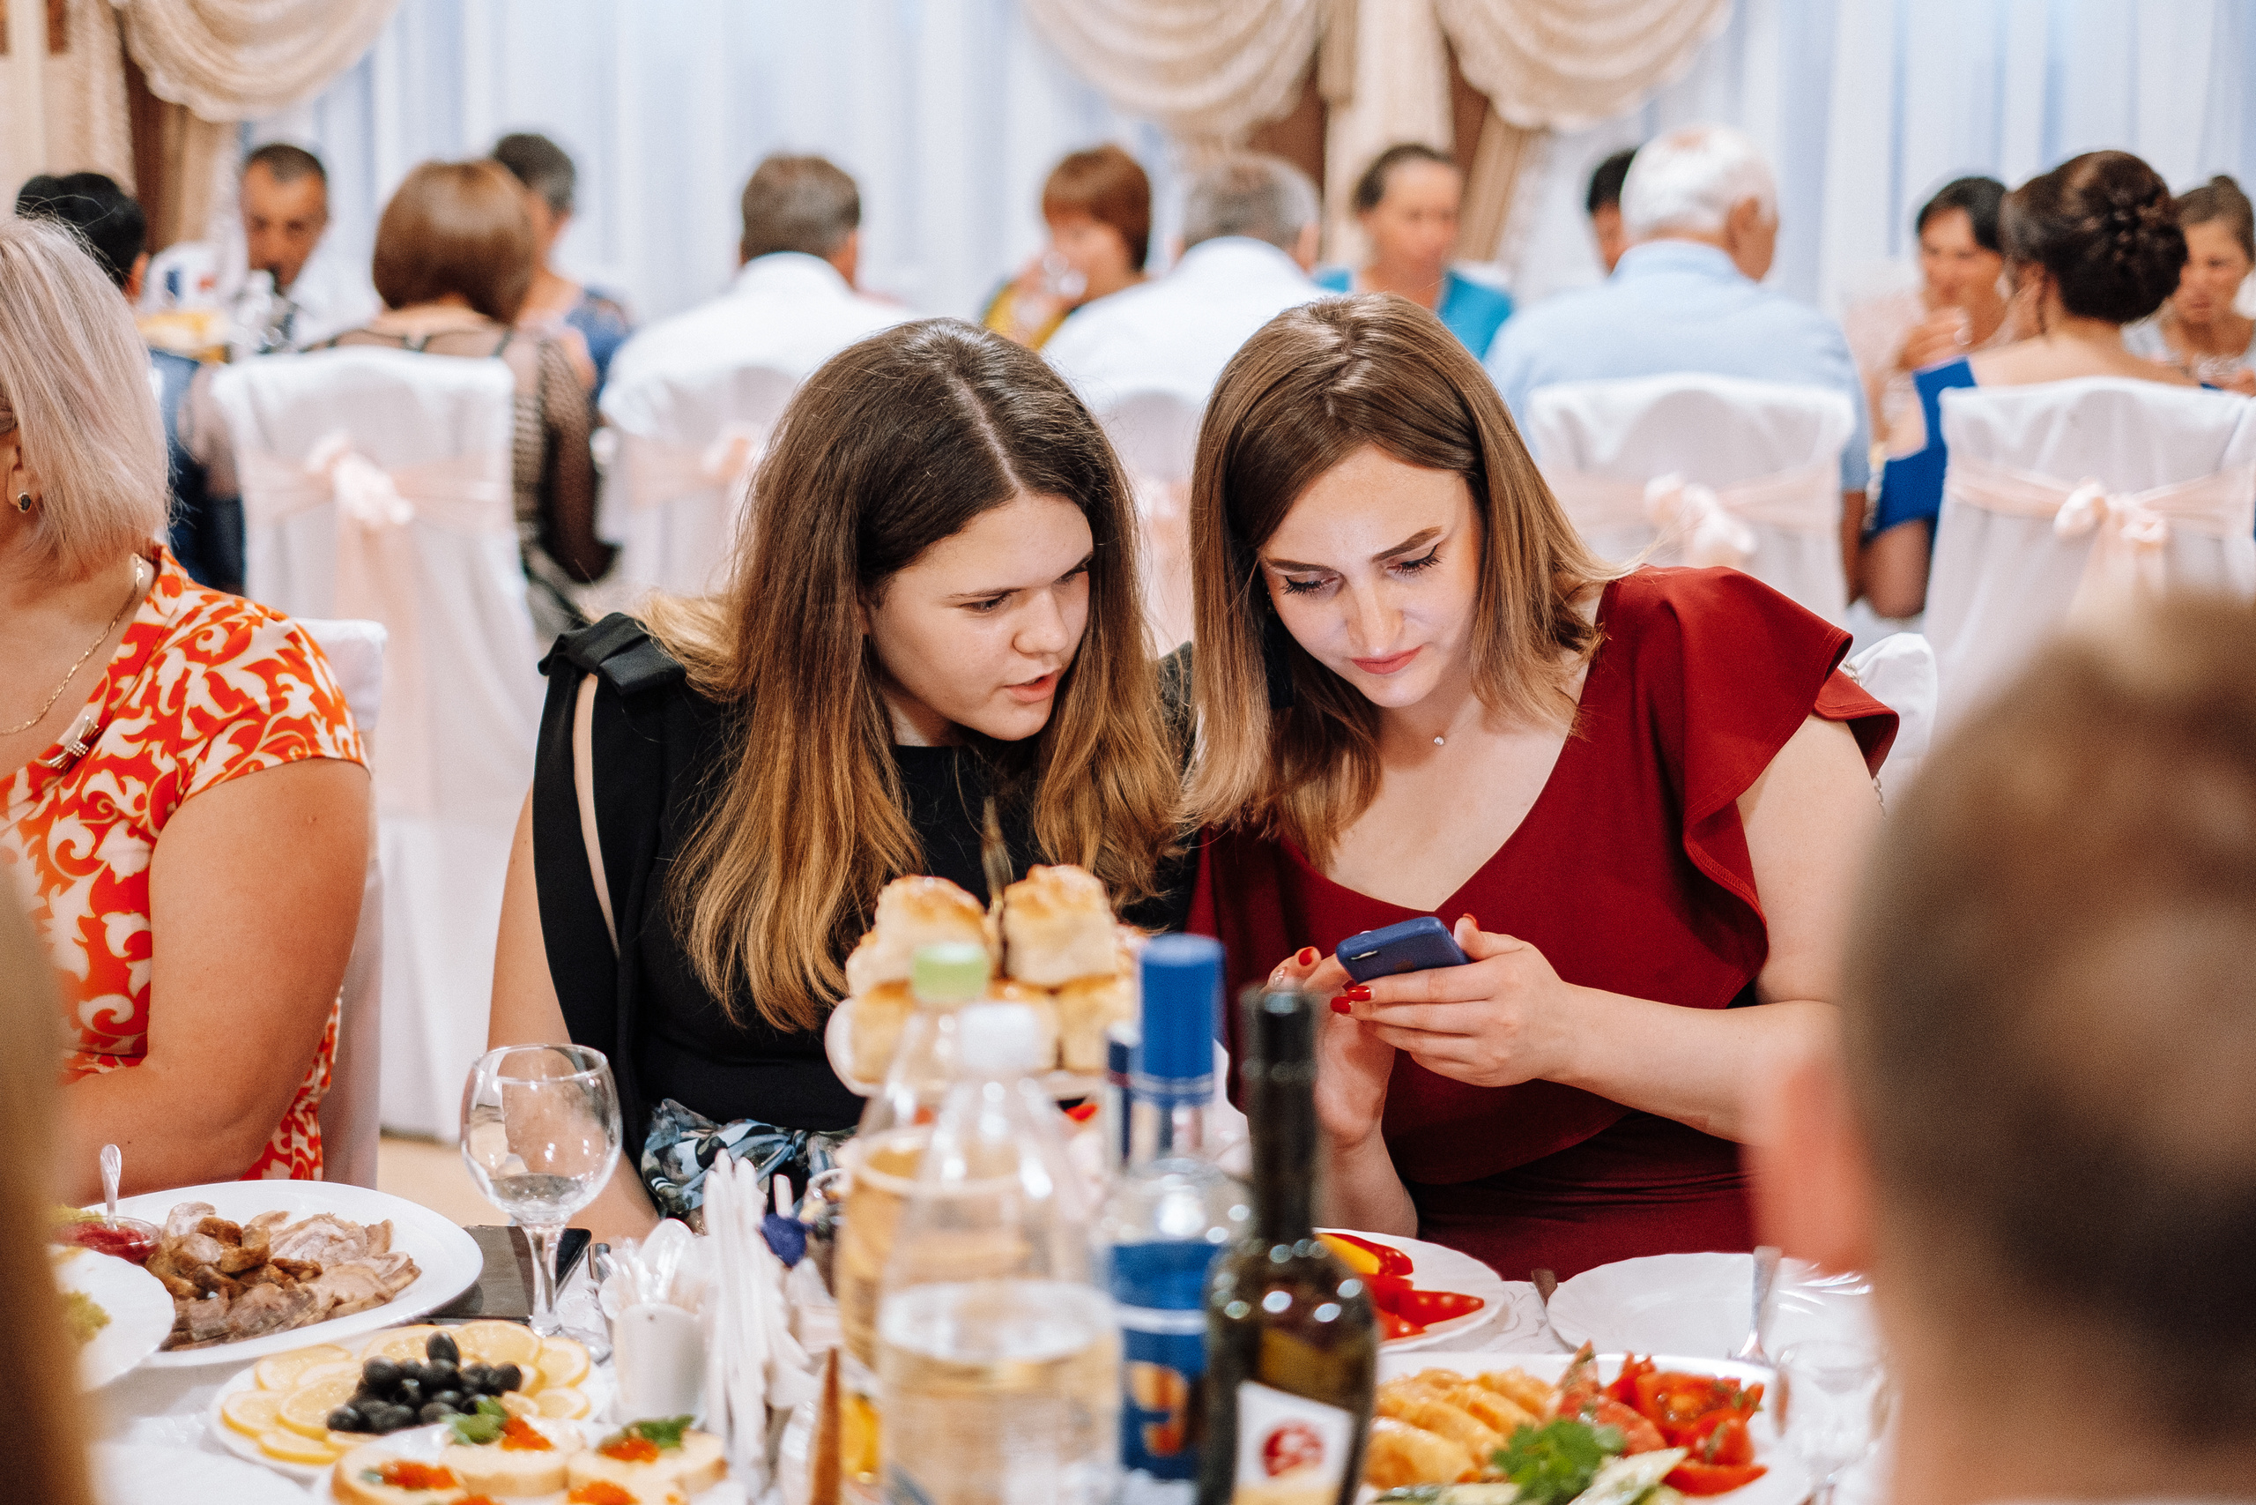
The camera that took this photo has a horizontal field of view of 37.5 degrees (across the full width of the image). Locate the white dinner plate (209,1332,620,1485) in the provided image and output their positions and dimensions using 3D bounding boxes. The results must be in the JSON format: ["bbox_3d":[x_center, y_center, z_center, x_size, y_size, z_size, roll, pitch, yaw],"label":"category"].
[{"bbox_3d":[-0.349,0.306,1.615,0.192,0.052,0.192,1,12,0],"label":"white dinner plate"}]

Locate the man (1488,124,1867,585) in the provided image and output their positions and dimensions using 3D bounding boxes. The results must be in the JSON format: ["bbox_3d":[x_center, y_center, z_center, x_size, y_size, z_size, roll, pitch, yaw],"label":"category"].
[{"bbox_3d":[0.718,-0.167,4.470,0.500,1.310,0.780,2,12,6],"label":"man"}]

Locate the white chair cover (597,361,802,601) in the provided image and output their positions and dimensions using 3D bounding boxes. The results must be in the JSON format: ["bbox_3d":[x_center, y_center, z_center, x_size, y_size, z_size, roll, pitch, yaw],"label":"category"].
[{"bbox_3d":[-0.455,-0.005,4.473,0.440,1.040,0.500,2,12,8],"label":"white chair cover"}]

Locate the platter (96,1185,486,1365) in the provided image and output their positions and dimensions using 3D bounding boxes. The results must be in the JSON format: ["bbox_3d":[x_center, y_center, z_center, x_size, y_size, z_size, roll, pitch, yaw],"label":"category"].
[{"bbox_3d":[-0.500,0.289,1.843,0.285,0.050,0.285,2,12,8],"label":"platter"}]

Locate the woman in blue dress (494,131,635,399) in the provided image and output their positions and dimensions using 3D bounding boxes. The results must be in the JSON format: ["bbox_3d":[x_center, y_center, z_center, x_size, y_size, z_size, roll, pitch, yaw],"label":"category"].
[{"bbox_3d":[-0.955,-0.361,5.543,0.480,1.300,0.700,2,12,11],"label":"woman in blue dress"}]

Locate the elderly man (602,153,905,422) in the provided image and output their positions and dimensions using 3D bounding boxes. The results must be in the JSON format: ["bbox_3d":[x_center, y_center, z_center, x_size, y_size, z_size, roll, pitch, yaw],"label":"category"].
[{"bbox_3d":[-0.460,-0.166,4.583,0.520,1.310,0.750,2,12,8],"label":"elderly man"}]

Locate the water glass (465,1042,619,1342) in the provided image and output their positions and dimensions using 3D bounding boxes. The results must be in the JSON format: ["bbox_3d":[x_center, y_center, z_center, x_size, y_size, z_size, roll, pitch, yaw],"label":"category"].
[{"bbox_3d":[-0.305,0.235,1.719,0.082,0.151,0.082,1,12,0],"label":"water glass"}]

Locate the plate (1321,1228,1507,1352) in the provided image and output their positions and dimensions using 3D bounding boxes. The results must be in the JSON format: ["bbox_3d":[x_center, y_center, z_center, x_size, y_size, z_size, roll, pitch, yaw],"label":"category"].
[{"bbox_3d":[0.114,0.296,1.834,0.195,0.045,0.195,2,12,8],"label":"plate"}]

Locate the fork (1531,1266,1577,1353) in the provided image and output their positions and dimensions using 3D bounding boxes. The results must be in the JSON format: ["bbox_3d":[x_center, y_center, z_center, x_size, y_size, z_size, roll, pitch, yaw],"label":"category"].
[{"bbox_3d":[0.237,0.314,1.797,0.024,0.020,0.195,0,12,0],"label":"fork"}]

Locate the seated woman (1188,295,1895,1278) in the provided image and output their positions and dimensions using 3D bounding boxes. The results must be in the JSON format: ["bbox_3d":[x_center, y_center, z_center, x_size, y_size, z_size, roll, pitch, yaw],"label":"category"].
[{"bbox_3d":[0.230,0.368,2.100,0.490,1.280,0.660,3,12,15],"label":"seated woman"}]

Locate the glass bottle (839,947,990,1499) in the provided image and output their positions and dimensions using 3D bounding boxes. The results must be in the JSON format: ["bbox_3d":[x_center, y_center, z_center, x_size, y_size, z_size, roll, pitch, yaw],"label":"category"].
[{"bbox_3d":[-0.071,0.243,1.379,0.090,0.330,0.090,2,12,8],"label":"glass bottle"}]

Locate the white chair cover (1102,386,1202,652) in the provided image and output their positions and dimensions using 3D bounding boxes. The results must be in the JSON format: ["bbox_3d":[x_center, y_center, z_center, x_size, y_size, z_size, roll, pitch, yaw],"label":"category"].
[{"bbox_3d":[0.061,0.020,4.287,0.430,1.010,0.520,2,12,5],"label":"white chair cover"}]

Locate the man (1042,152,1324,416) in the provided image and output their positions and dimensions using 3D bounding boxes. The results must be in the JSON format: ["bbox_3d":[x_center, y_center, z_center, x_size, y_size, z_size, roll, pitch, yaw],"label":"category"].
[{"bbox_3d":[0.149,-0.162,4.472,0.500,1.280,0.780,2,12,5],"label":"man"}]

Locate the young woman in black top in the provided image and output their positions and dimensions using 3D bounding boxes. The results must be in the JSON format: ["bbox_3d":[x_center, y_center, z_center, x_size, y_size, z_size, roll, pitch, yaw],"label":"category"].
[{"bbox_3d":[-0.178,0.381,2.024,0.480,1.230,0.750,-1,12,-8],"label":"young woman in black top"}]

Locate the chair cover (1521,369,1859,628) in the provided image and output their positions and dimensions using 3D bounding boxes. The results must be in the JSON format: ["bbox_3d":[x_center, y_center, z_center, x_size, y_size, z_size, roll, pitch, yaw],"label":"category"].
[{"bbox_3d":[0.715,0.028,4.317,0.440,1.040,0.500,2,12,8],"label":"chair cover"}]

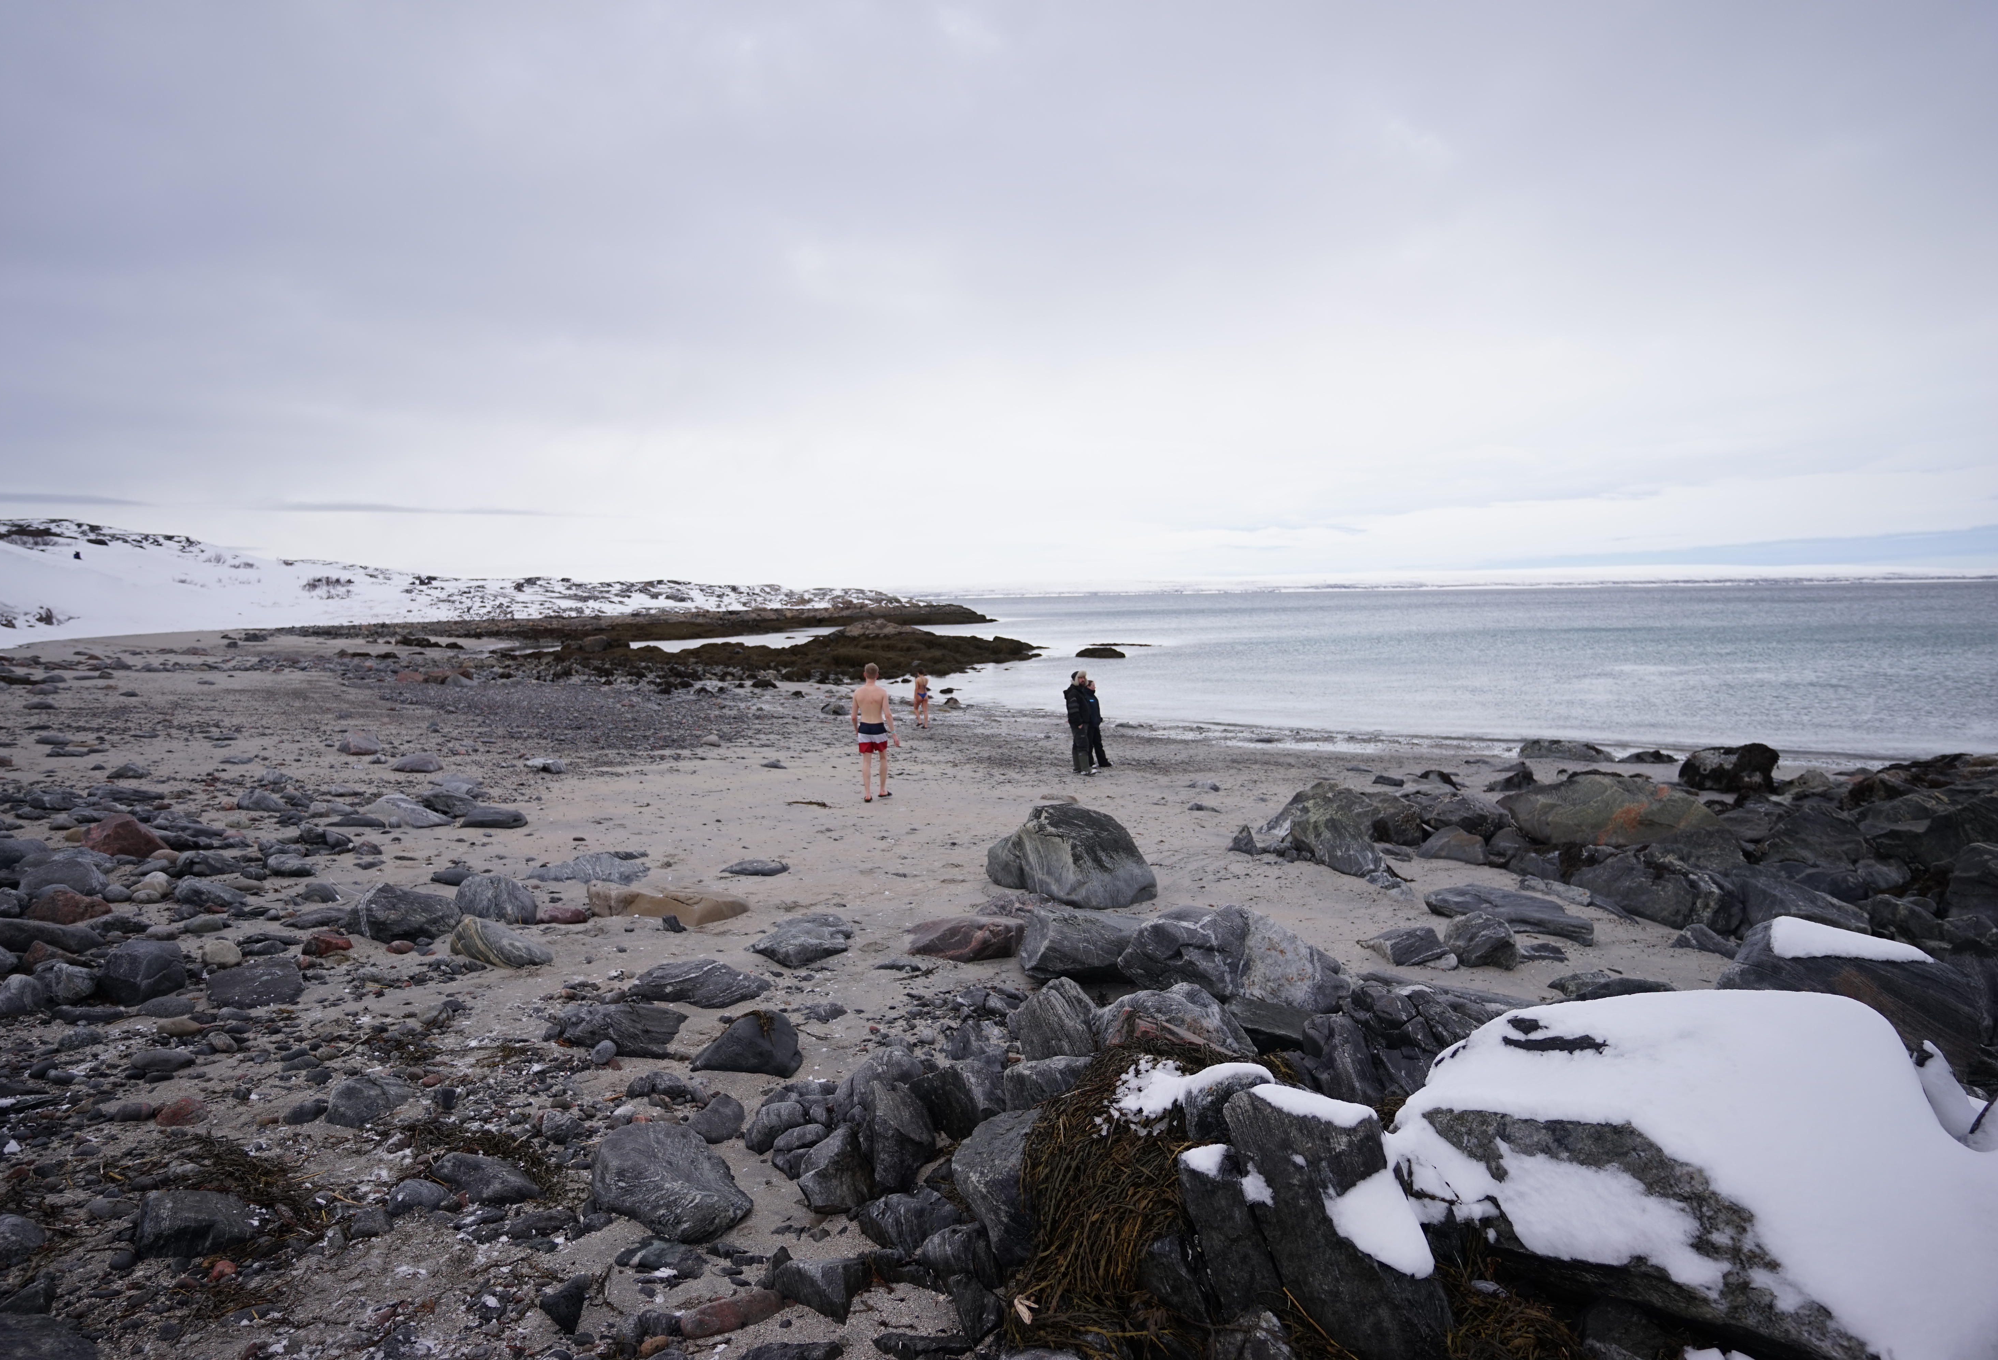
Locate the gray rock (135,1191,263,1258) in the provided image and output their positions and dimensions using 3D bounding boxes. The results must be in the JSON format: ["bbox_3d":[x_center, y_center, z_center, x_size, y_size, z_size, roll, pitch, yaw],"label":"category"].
[{"bbox_3d":[-2.444,1.665,2.953,0.299,0.117,0.194,-3,5,-25],"label":"gray rock"}]

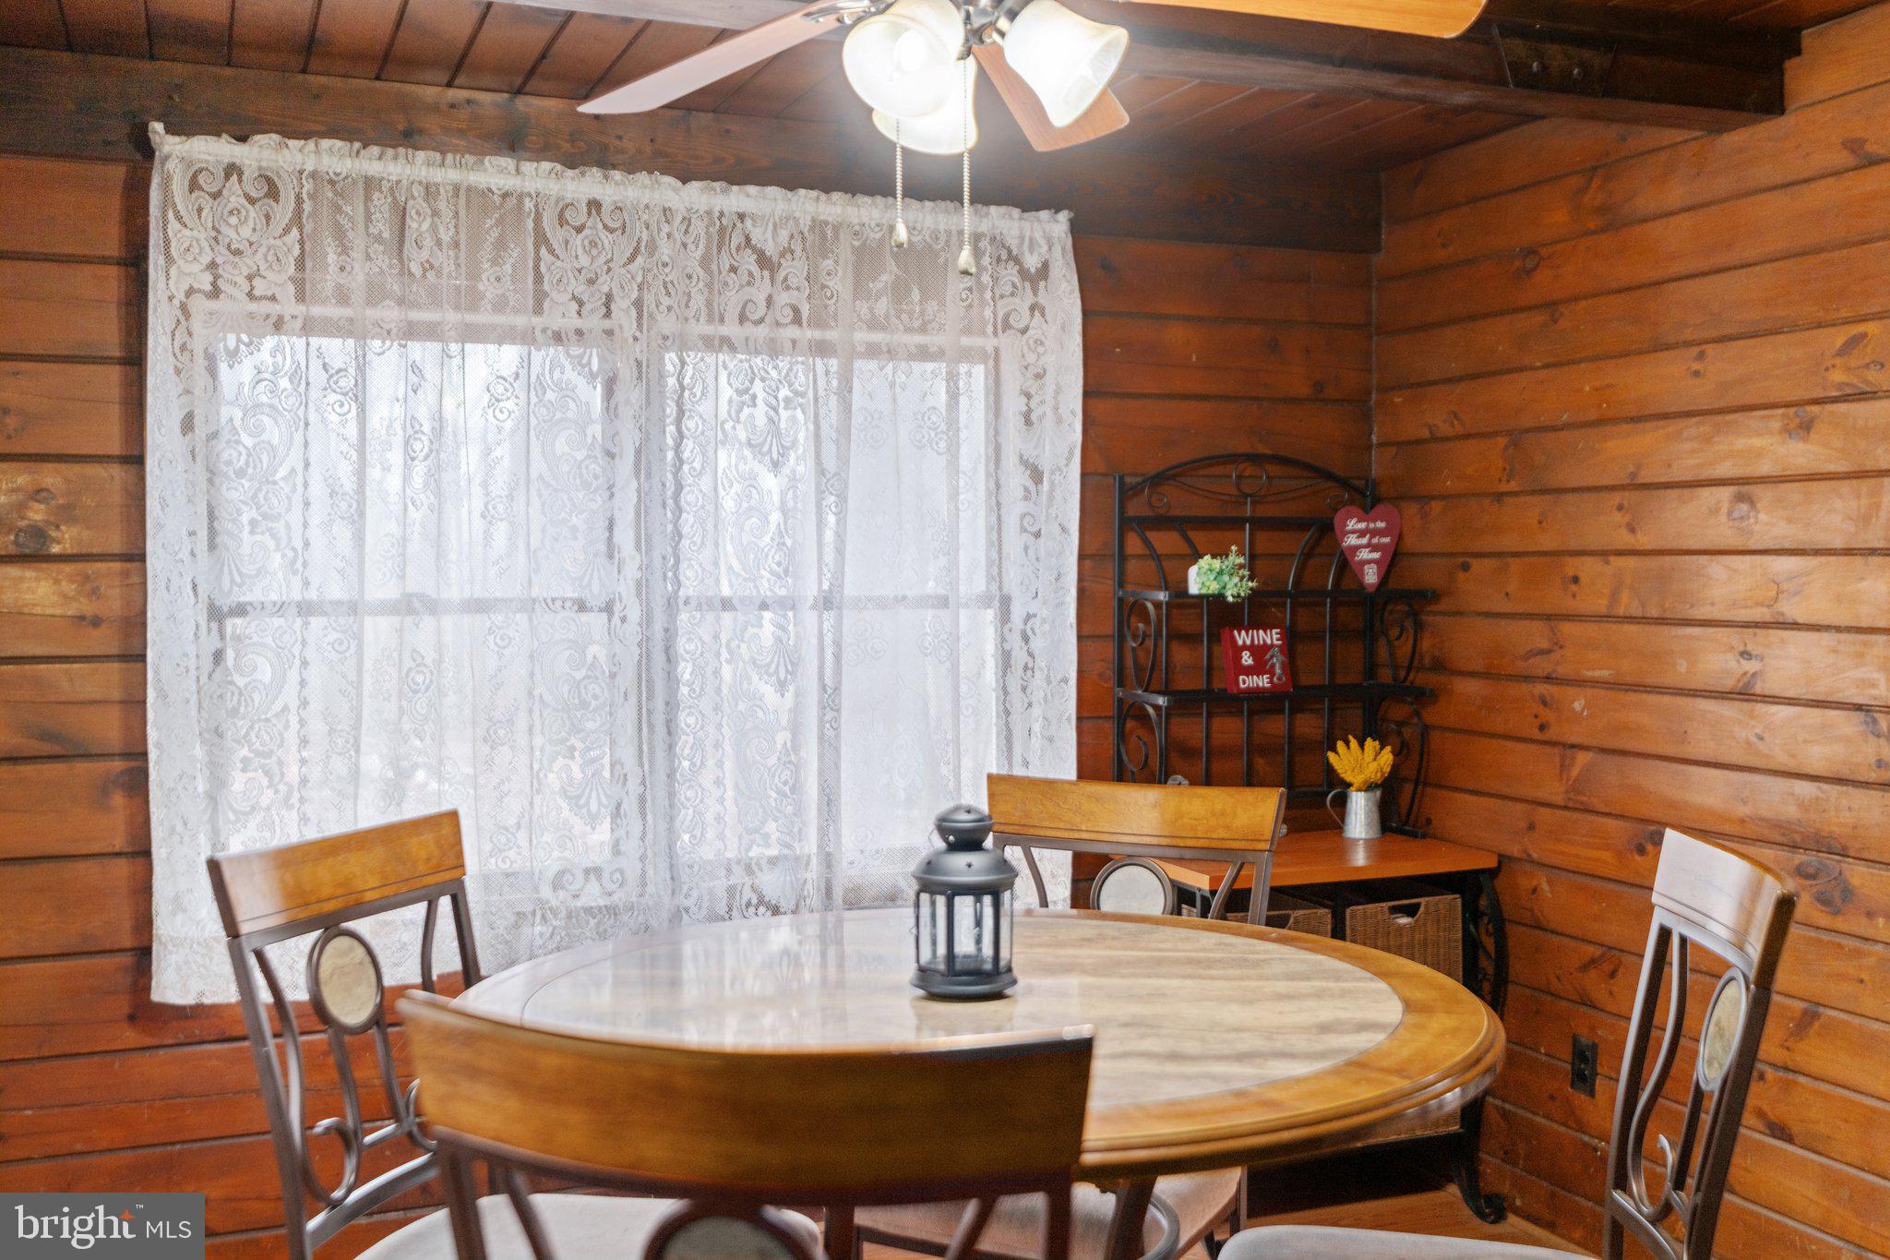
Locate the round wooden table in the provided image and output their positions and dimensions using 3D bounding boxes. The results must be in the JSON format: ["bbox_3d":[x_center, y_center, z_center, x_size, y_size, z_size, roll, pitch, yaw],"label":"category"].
[{"bbox_3d":[0.032,0.873,2.131,1.180,0.910,1.180,0,2,0],"label":"round wooden table"}]

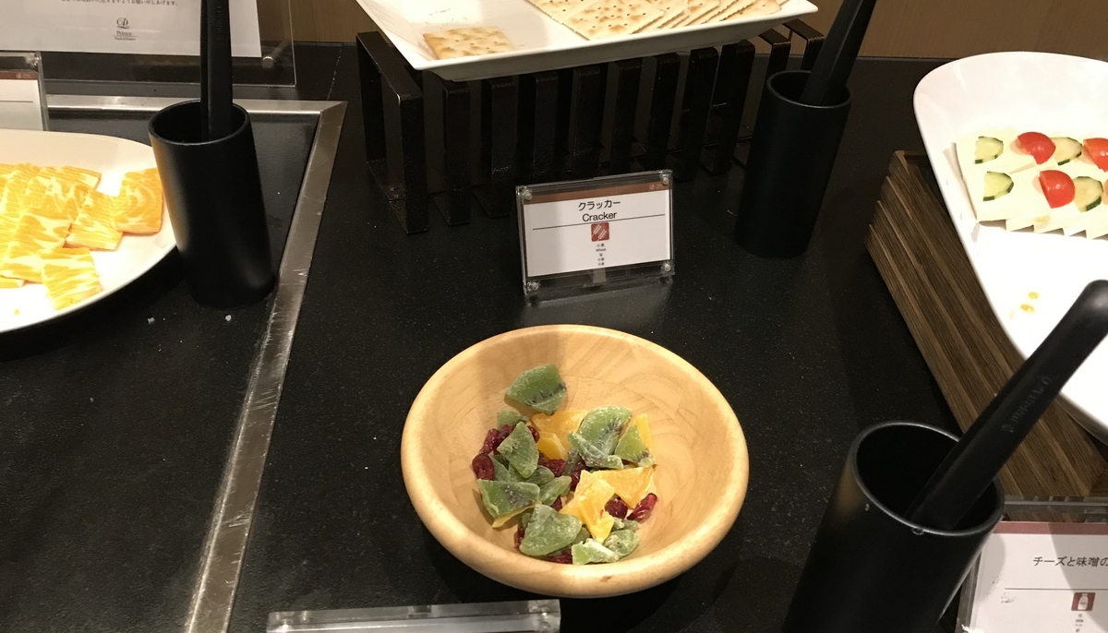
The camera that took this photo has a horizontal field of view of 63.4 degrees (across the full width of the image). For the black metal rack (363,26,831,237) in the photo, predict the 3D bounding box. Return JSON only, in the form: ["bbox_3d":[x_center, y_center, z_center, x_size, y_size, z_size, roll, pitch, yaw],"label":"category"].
[{"bbox_3d":[0.028,-0.154,0.641,0.309,0.097,0.097,-14,43,-21],"label":"black metal rack"}]

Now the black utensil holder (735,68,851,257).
[{"bbox_3d":[0.151,-0.095,0.572,0.051,0.109,0.051,4,40,0],"label":"black utensil holder"}]

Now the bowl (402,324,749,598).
[{"bbox_3d":[0.007,0.073,0.392,0.144,0.064,0.144,3,40,-2],"label":"bowl"}]

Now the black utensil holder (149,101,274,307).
[{"bbox_3d":[-0.192,-0.062,0.511,0.051,0.109,0.051,4,40,0],"label":"black utensil holder"}]

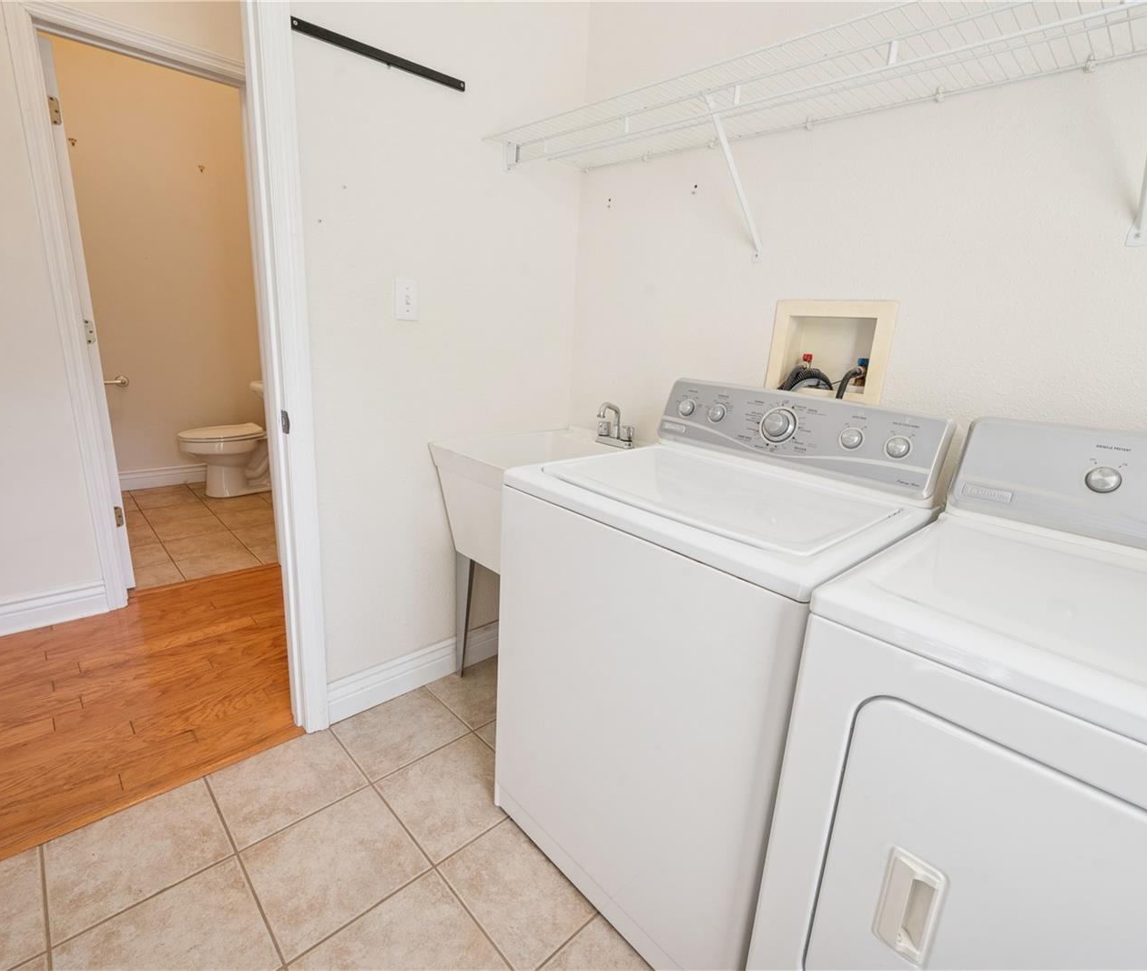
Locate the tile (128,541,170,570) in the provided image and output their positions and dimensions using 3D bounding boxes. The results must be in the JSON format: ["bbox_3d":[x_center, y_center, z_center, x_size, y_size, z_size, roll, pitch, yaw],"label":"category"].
[{"bbox_3d":[-2.164,0.365,2.757,0.313,0.010,0.313,-11,21,-43],"label":"tile"}]

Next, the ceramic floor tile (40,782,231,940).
[{"bbox_3d":[-1.011,0.854,1.321,0.322,0.010,0.304,-11,21,-43],"label":"ceramic floor tile"}]

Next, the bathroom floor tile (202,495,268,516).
[{"bbox_3d":[-2.206,0.129,3.712,0.322,0.010,0.322,-11,21,-43],"label":"bathroom floor tile"}]

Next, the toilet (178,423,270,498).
[{"bbox_3d":[-2.283,-0.319,3.932,0.740,0.730,0.440,-11,21,-43],"label":"toilet"}]

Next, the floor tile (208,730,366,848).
[{"bbox_3d":[-0.774,0.810,1.543,0.322,0.010,0.299,-11,21,-43],"label":"floor tile"}]

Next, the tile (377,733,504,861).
[{"bbox_3d":[-0.310,0.814,1.507,0.313,0.010,0.313,-11,21,-43],"label":"tile"}]

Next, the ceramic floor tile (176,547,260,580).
[{"bbox_3d":[-1.776,0.396,2.831,0.322,0.010,0.281,-11,21,-43],"label":"ceramic floor tile"}]

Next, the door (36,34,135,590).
[{"bbox_3d":[-2.071,-0.602,2.371,0.610,2.030,0.035,16,20,40],"label":"door"}]

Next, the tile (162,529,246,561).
[{"bbox_3d":[-1.933,0.320,2.973,0.313,0.010,0.313,-11,21,-43],"label":"tile"}]

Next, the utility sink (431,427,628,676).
[{"bbox_3d":[-0.053,0.294,1.846,0.593,0.842,0.581,-11,21,-43],"label":"utility sink"}]

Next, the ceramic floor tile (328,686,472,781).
[{"bbox_3d":[-0.535,0.765,1.764,0.322,0.010,0.292,-11,21,-43],"label":"ceramic floor tile"}]

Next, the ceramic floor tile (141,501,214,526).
[{"bbox_3d":[-2.441,0.174,3.489,0.322,0.010,0.322,-11,21,-43],"label":"ceramic floor tile"}]

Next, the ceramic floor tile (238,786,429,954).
[{"bbox_3d":[-0.541,0.859,1.291,0.313,0.010,0.313,-11,21,-43],"label":"ceramic floor tile"}]

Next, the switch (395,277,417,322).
[{"bbox_3d":[-0.465,-0.519,1.580,0.070,0.114,0.015,-11,21,-43],"label":"switch"}]

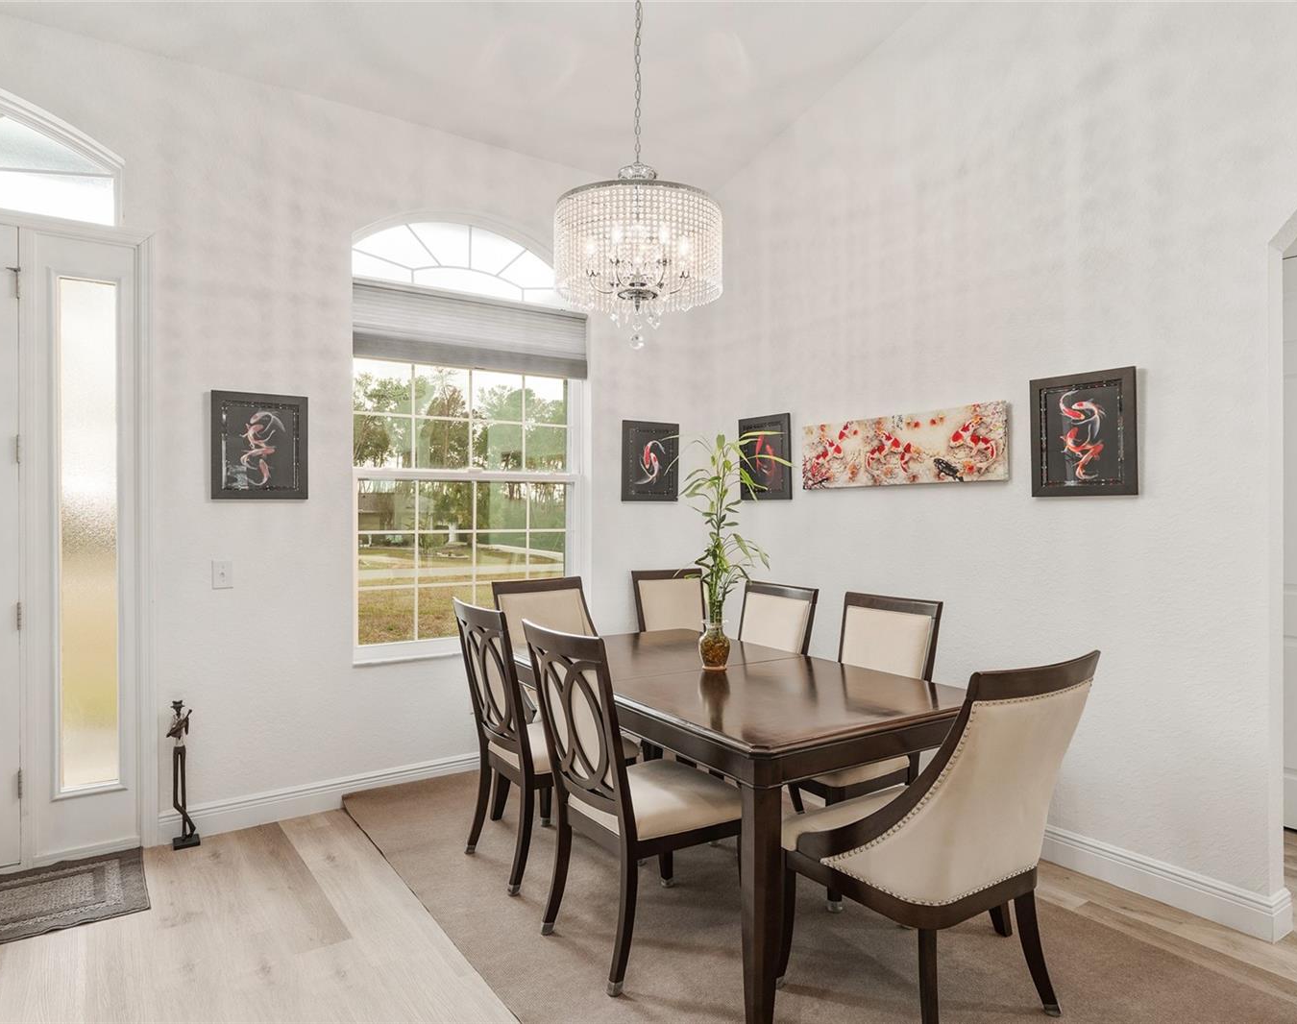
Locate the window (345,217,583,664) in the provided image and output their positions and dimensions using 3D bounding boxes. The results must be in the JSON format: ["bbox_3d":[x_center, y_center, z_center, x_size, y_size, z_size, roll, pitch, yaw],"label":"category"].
[{"bbox_3d":[-0.907,-0.382,4.296,1.320,2.210,0.120,0,0,-36],"label":"window"}]

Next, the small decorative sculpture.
[{"bbox_3d":[-1.887,1.058,3.295,0.115,0.592,0.085,0,0,-36],"label":"small decorative sculpture"}]

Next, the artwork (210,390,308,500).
[{"bbox_3d":[-1.683,-0.282,3.530,0.380,0.456,0.022,0,0,-34],"label":"artwork"}]

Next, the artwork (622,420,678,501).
[{"bbox_3d":[0.015,-0.288,4.686,0.390,0.455,0.022,0,0,-34],"label":"artwork"}]

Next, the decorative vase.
[{"bbox_3d":[0.251,0.508,3.091,0.120,0.178,0.120,0,0,0],"label":"decorative vase"}]

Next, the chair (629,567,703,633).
[{"bbox_3d":[0.269,0.851,4.458,0.520,1.005,0.620,0,0,-30],"label":"chair"}]

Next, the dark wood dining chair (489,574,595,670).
[{"bbox_3d":[-0.388,0.847,3.860,0.590,1.000,0.670,0,0,-36],"label":"dark wood dining chair"}]

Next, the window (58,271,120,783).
[{"bbox_3d":[-2.247,0.082,3.264,0.200,2.030,0.045,0,0,-36],"label":"window"}]

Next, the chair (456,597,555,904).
[{"bbox_3d":[-0.416,0.848,3.168,0.600,1.000,0.530,0,0,-36],"label":"chair"}]

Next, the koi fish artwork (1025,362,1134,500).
[{"bbox_3d":[1.595,-0.283,2.993,0.028,0.456,0.382,0,0,-36],"label":"koi fish artwork"}]

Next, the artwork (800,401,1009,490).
[{"bbox_3d":[1.126,-0.281,3.740,0.024,0.323,1.130,0,0,-34],"label":"artwork"}]

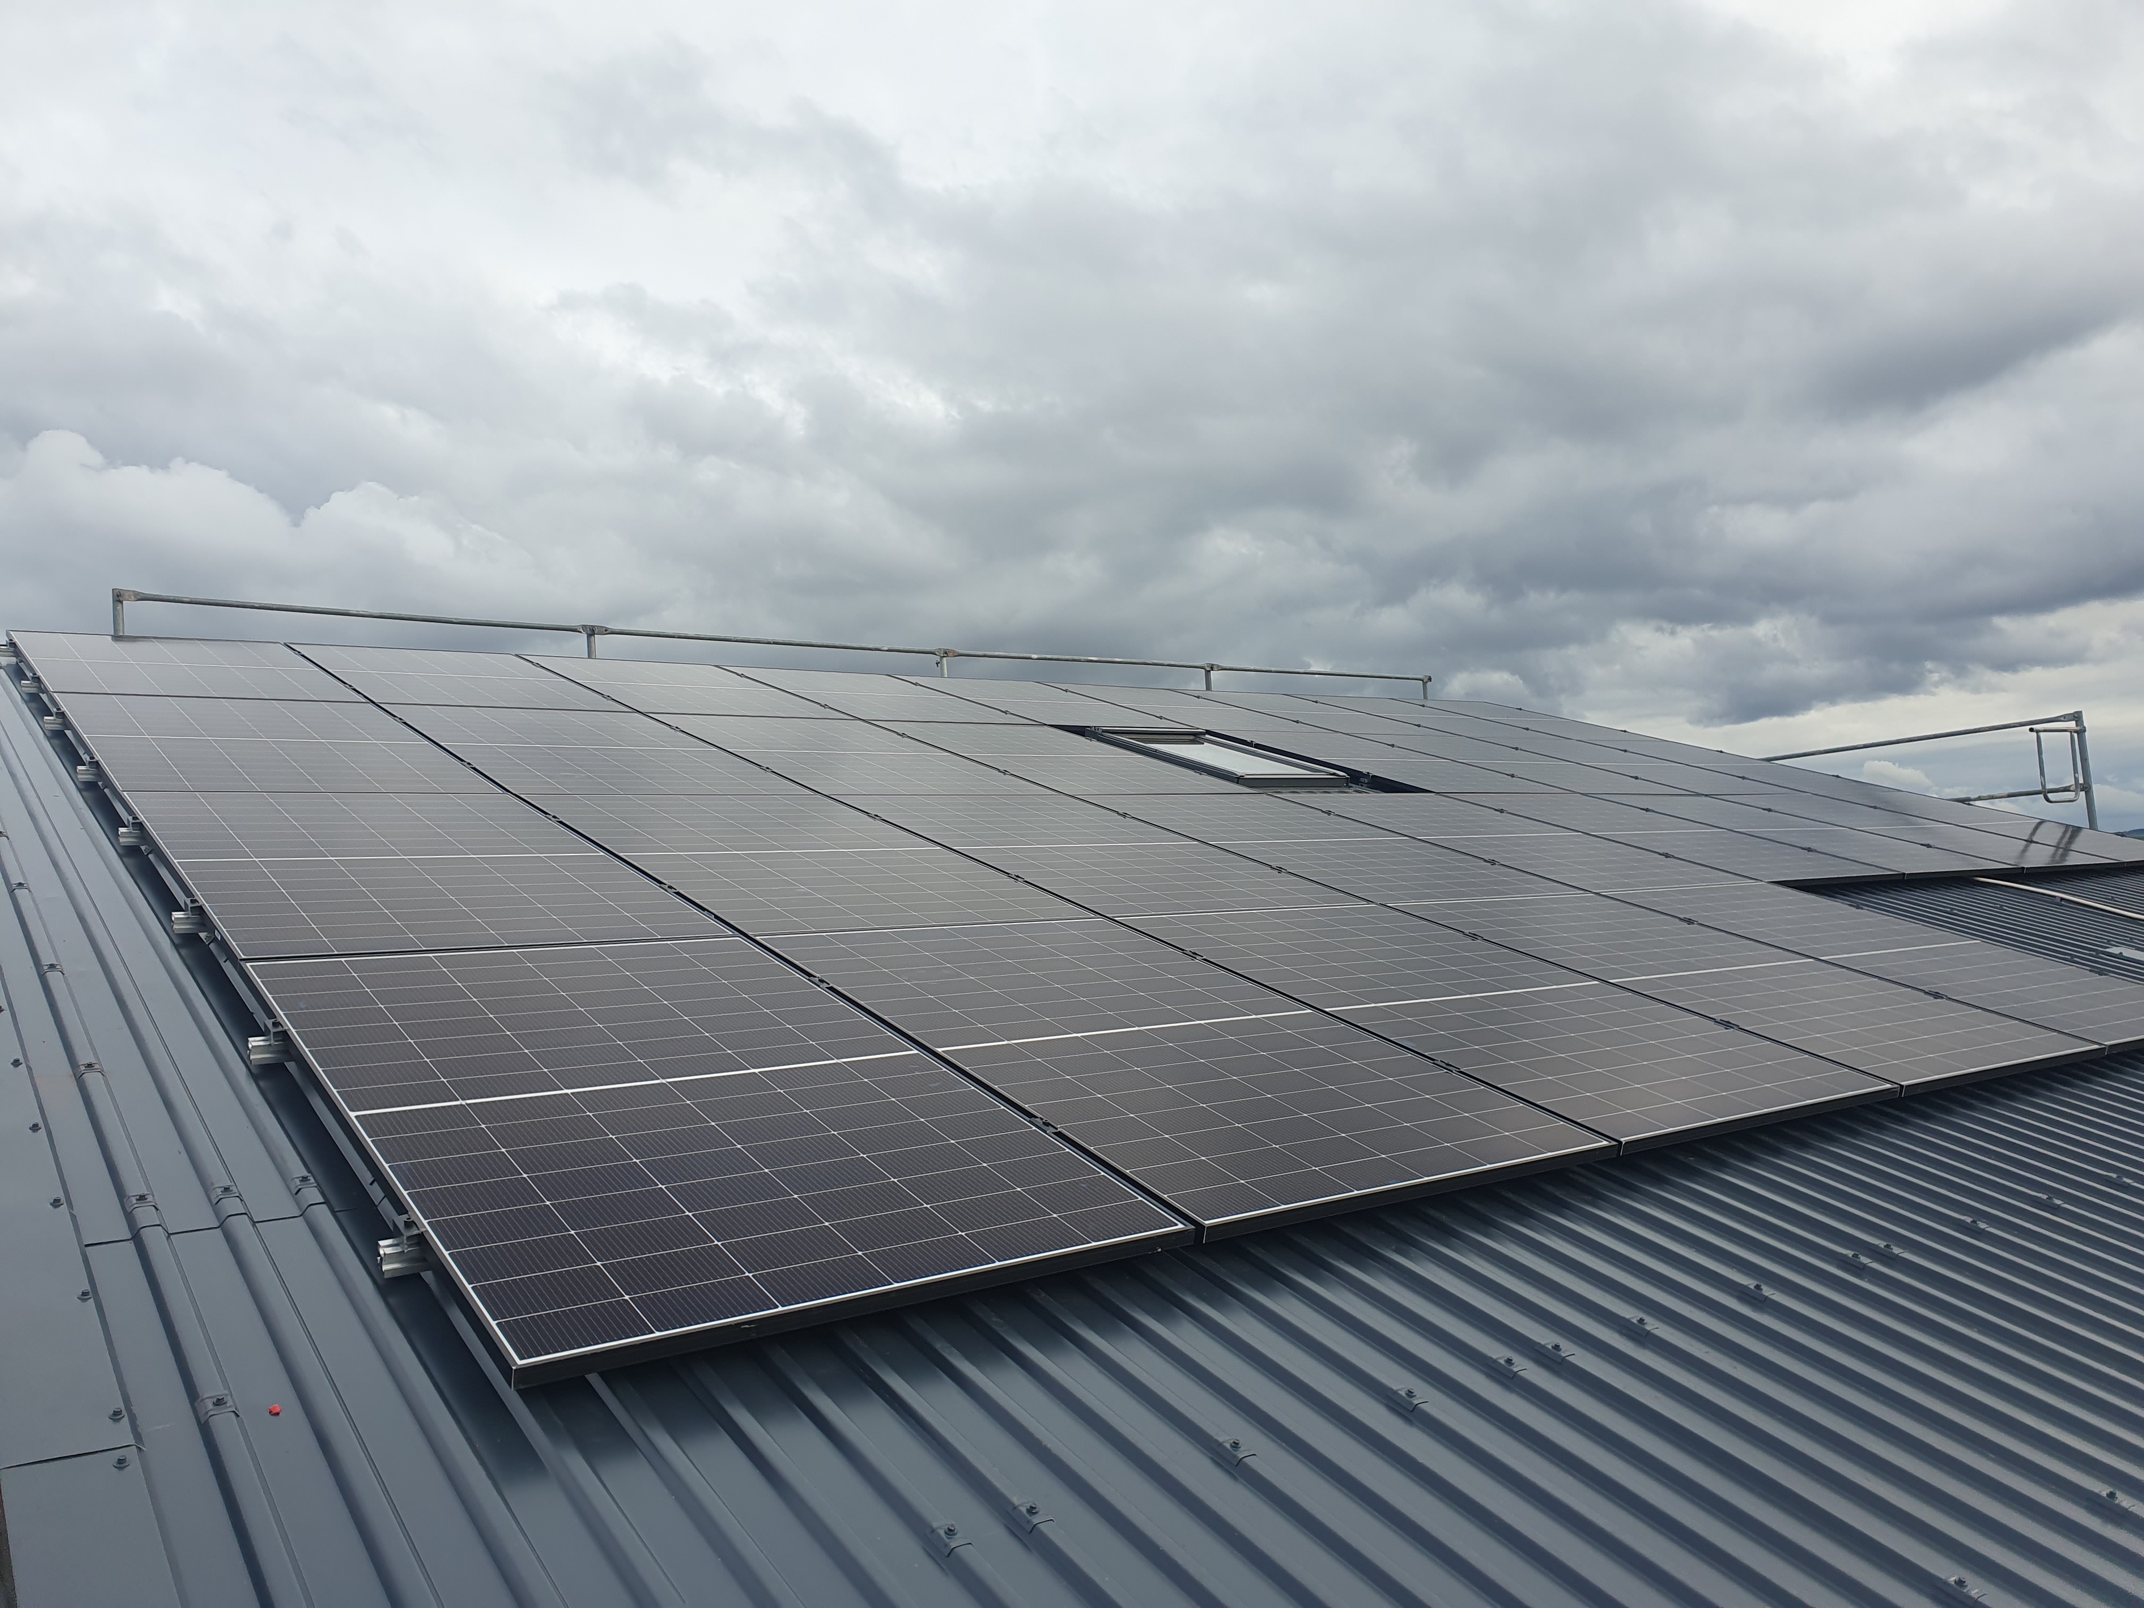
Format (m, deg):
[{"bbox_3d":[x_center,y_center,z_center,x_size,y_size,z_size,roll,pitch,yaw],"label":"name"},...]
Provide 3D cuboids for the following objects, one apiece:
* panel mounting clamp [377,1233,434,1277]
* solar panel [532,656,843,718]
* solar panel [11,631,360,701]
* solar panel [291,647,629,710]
[{"bbox_3d":[-0.965,0.657,2.345,0.090,0.050,0.045,0,12,-37],"label":"panel mounting clamp"},{"bbox_3d":[-2.077,-0.604,8.608,1.125,0.040,1.750,0,12,-37],"label":"solar panel"},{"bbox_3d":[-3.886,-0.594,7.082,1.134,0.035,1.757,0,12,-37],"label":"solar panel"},{"bbox_3d":[-3.022,-0.606,7.904,1.125,0.040,1.750,0,12,-37],"label":"solar panel"}]

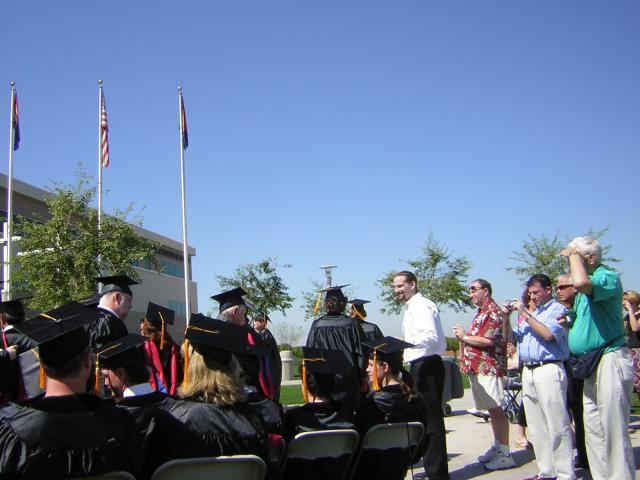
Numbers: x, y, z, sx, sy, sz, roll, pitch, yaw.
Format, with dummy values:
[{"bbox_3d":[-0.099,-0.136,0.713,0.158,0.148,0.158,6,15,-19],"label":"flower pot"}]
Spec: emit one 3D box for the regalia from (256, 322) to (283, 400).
[{"bbox_3d":[-0.737,1.886,9.000,0.600,1.200,0.420,-1,-10,-11],"label":"regalia"}]

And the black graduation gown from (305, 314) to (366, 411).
[{"bbox_3d":[0.139,1.283,5.950,0.570,1.220,0.420,-2,-10,-6],"label":"black graduation gown"}]

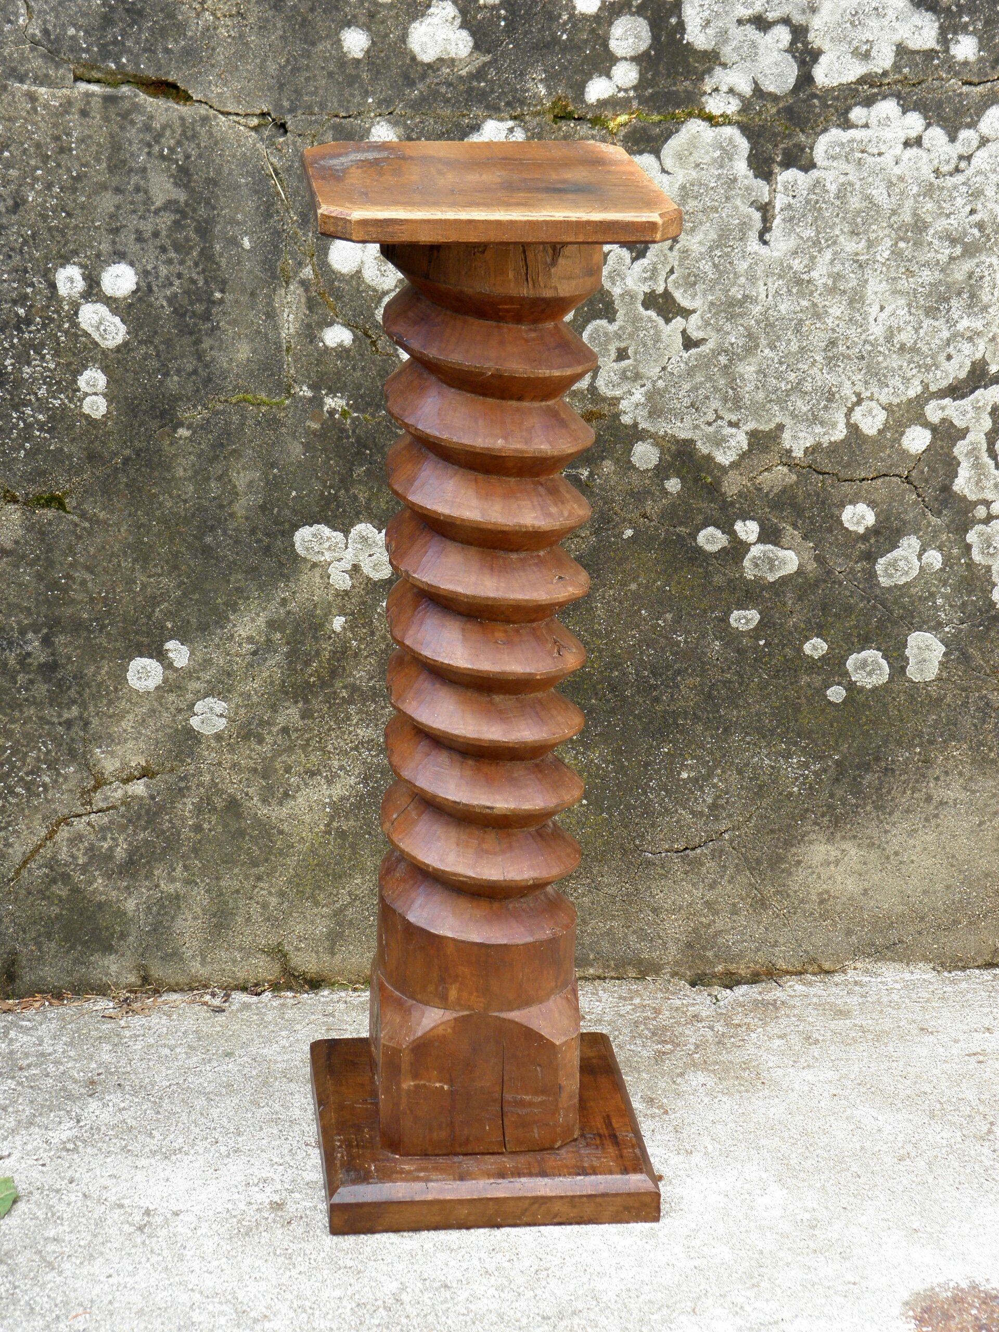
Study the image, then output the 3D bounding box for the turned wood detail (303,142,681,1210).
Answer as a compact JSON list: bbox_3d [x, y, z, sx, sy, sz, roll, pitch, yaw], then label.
[{"bbox_3d":[-0.015,0.026,2.541,0.328,1.000,0.355,-1,21,-7],"label":"turned wood detail"}]

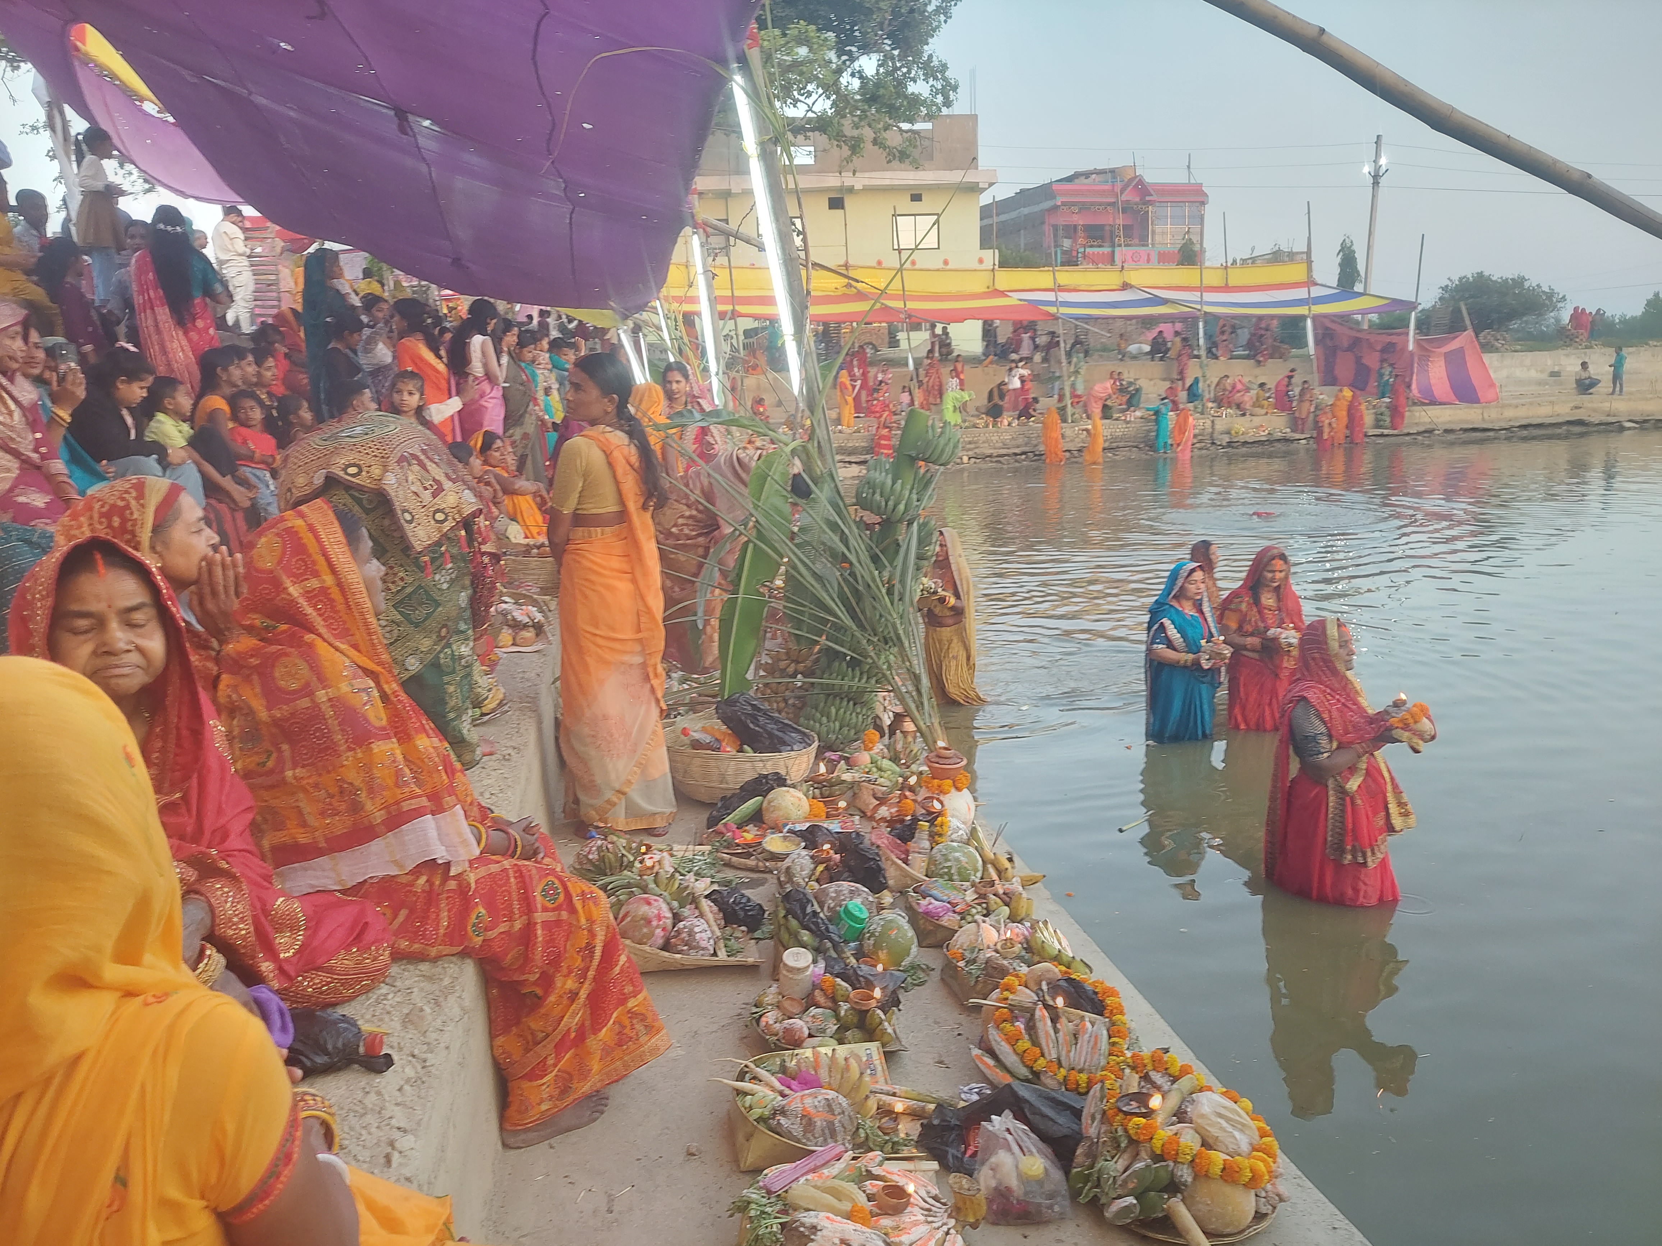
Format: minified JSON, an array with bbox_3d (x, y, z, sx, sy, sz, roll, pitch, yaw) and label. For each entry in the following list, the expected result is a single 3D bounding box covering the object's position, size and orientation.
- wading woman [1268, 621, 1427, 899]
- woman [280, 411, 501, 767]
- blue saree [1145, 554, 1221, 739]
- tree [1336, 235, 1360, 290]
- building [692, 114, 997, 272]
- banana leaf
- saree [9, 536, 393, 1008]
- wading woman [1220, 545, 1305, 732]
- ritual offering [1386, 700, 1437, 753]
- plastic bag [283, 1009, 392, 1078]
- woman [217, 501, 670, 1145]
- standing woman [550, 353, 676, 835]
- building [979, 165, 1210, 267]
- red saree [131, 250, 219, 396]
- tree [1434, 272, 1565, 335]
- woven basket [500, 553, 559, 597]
[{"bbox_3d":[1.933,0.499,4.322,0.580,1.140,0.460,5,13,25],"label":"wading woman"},{"bbox_3d":[-1.294,-0.137,3.501,0.600,0.980,0.500,-2,12,2],"label":"woman"},{"bbox_3d":[1.881,0.120,6.245,0.420,1.040,0.360,-10,15,-37],"label":"blue saree"},{"bbox_3d":[24.288,-16.205,54.406,1.300,4.000,1.300,-2,12,0],"label":"tree"},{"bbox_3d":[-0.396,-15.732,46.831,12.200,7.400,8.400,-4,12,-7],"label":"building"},{"bbox_3d":[-0.281,-0.191,4.254,0.200,0.950,0.140,9,12,-2],"label":"banana leaf"},{"bbox_3d":[-0.949,0.274,1.755,0.580,0.800,0.500,-10,15,-37],"label":"saree"},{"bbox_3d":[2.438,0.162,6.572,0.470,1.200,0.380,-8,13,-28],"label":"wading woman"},{"bbox_3d":[2.092,0.356,4.148,0.180,0.170,0.160,5,13,25],"label":"ritual offering"},{"bbox_3d":[-0.782,0.633,1.770,0.175,0.075,0.110,-2,12,-10],"label":"plastic bag"},{"bbox_3d":[-0.718,0.365,2.272,0.700,1.190,0.500,-2,12,-10],"label":"woman"},{"bbox_3d":[-0.697,-0.087,3.669,0.430,1.520,0.350,-12,15,-39],"label":"standing woman"},{"bbox_3d":[13.364,-19.479,61.332,8.000,6.200,10.000,-5,12,-15],"label":"building"},{"bbox_3d":[-3.785,-1.605,6.707,0.460,1.060,0.380,0,12,12],"label":"red saree"},{"bbox_3d":[31.349,-15.128,56.293,6.300,3.300,5.200,-2,12,0],"label":"tree"},{"bbox_3d":[-1.543,-0.257,5.920,0.420,0.200,0.420,-2,12,0],"label":"woven basket"}]

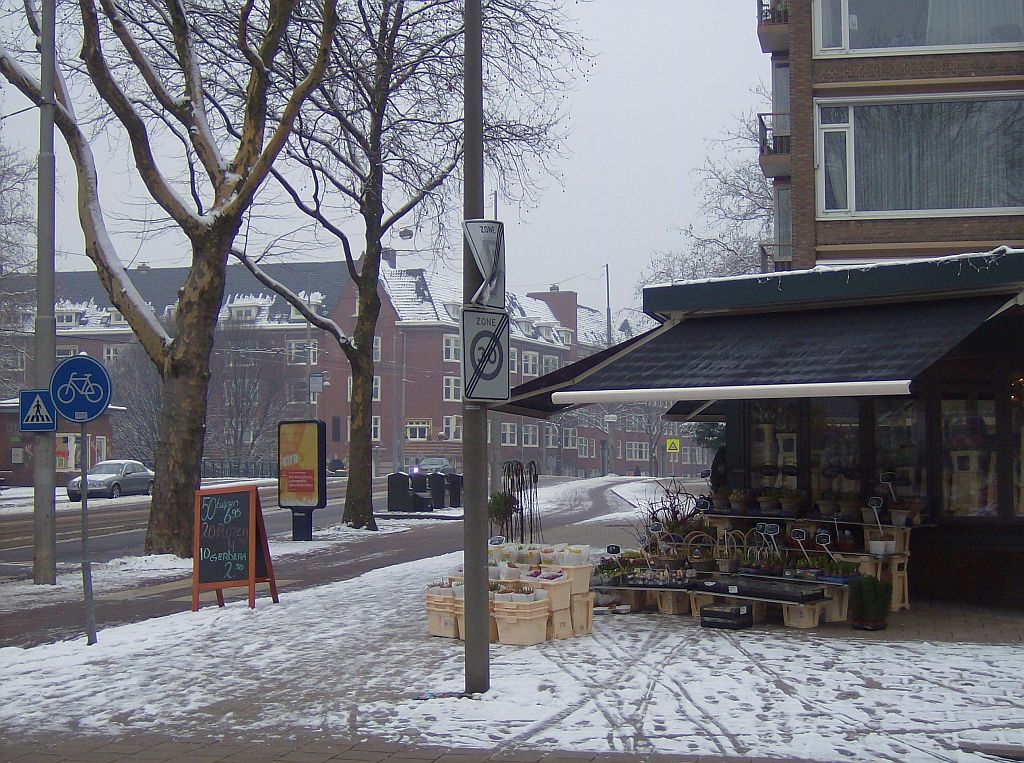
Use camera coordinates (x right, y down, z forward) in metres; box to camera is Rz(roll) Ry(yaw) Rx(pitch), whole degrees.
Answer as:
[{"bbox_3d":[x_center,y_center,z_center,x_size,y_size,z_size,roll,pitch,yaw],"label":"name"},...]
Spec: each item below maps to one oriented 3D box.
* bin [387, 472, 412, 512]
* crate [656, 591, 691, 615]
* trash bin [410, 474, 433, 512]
[{"bbox_3d":[-3.409,3.332,50.043,0.700,1.190,0.680,-1,-3,3],"label":"bin"},{"bbox_3d":[1.621,2.151,16.283,0.310,0.245,0.300,1,-3,-37],"label":"crate"},{"bbox_3d":[-2.744,3.369,50.376,0.680,1.160,0.700,-1,-3,0],"label":"trash bin"}]

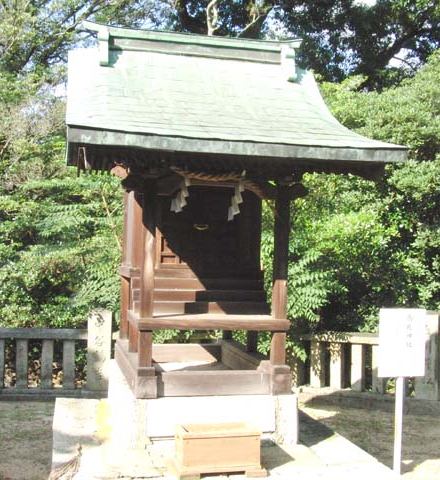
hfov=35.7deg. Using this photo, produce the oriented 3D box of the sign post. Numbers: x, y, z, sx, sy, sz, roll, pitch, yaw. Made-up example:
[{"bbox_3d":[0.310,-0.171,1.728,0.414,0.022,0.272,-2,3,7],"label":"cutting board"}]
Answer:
[{"bbox_3d":[1.388,1.162,5.230,0.354,1.258,0.072,2,-2,-13],"label":"sign post"}]

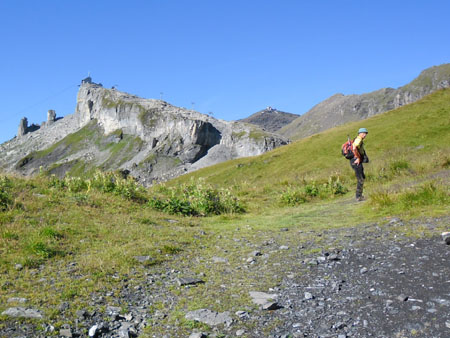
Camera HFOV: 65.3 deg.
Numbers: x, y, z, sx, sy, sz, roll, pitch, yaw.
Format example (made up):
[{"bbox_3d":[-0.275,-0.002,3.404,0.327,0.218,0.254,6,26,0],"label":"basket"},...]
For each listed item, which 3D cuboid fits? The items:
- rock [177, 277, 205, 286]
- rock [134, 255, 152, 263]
[{"bbox_3d":[-0.413,1.345,4.200,0.330,0.060,0.190,-2,1,-6],"label":"rock"},{"bbox_3d":[-1.207,1.325,5.200,0.260,0.060,0.180,-2,1,0],"label":"rock"}]

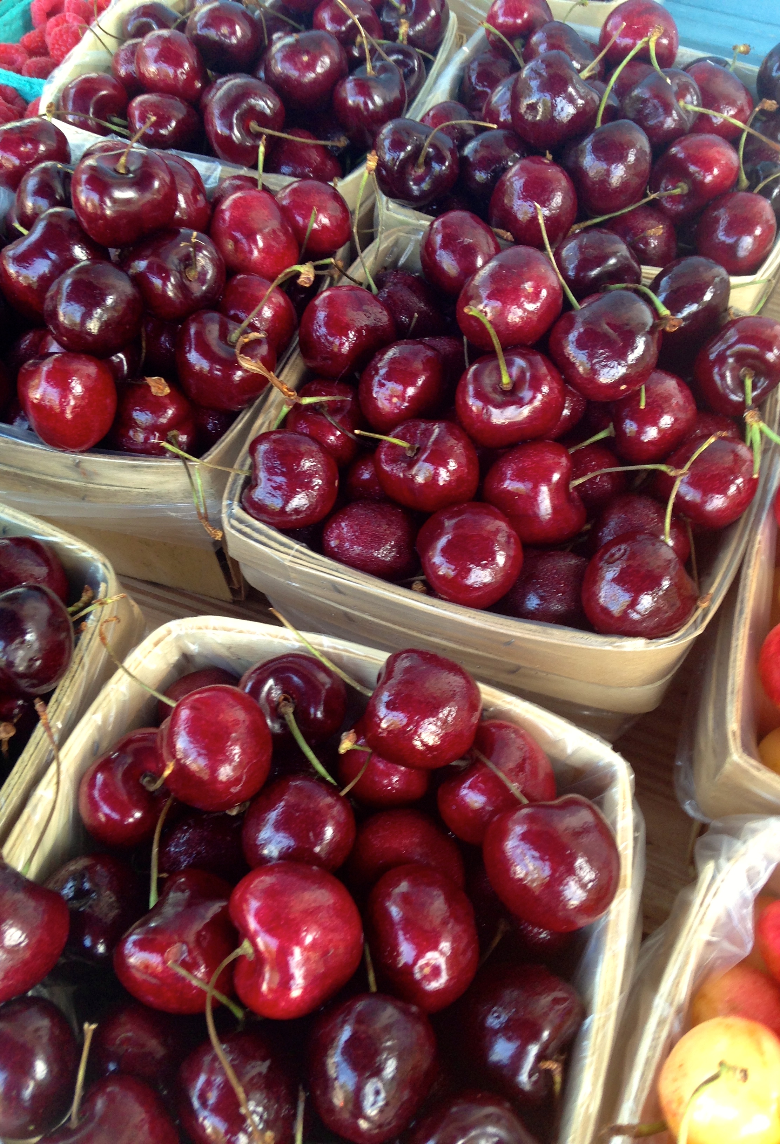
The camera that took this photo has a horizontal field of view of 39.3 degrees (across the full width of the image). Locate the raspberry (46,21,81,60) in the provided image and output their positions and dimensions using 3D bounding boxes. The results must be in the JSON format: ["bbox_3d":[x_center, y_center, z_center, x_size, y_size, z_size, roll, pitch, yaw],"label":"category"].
[{"bbox_3d":[-0.130,-0.212,0.438,0.017,0.018,0.017,-4,57,0],"label":"raspberry"}]

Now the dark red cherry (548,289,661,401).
[{"bbox_3d":[0.055,-0.059,0.281,0.028,0.026,0.026,-4,57,0],"label":"dark red cherry"}]

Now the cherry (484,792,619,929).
[{"bbox_3d":[0.032,0.058,0.219,0.028,0.025,0.026,6,99,0],"label":"cherry"}]

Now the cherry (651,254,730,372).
[{"bbox_3d":[0.086,-0.076,0.313,0.025,0.026,0.026,0,53,0],"label":"cherry"}]

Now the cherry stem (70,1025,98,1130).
[{"bbox_3d":[-0.058,0.096,0.206,0.003,0.031,0.002,18,26,8],"label":"cherry stem"}]

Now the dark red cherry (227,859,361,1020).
[{"bbox_3d":[-0.018,0.070,0.208,0.025,0.026,0.029,-6,82,-15],"label":"dark red cherry"}]

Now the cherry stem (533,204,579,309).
[{"bbox_3d":[0.047,-0.089,0.308,0.003,0.034,0.002,-28,23,0],"label":"cherry stem"}]

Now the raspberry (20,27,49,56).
[{"bbox_3d":[-0.146,-0.218,0.450,0.015,0.016,0.015,-17,58,-6],"label":"raspberry"}]

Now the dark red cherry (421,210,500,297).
[{"bbox_3d":[0.021,-0.093,0.322,0.025,0.025,0.025,-2,57,3],"label":"dark red cherry"}]

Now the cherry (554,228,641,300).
[{"bbox_3d":[0.062,-0.091,0.326,0.026,0.024,0.025,0,53,0],"label":"cherry"}]

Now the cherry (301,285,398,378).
[{"bbox_3d":[-0.012,-0.067,0.302,0.026,0.025,0.025,0,41,0],"label":"cherry"}]

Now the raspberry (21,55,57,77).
[{"bbox_3d":[-0.148,-0.212,0.460,0.018,0.018,0.018,0,53,0],"label":"raspberry"}]

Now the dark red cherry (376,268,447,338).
[{"bbox_3d":[0.005,-0.080,0.328,0.025,0.025,0.025,-4,57,0],"label":"dark red cherry"}]

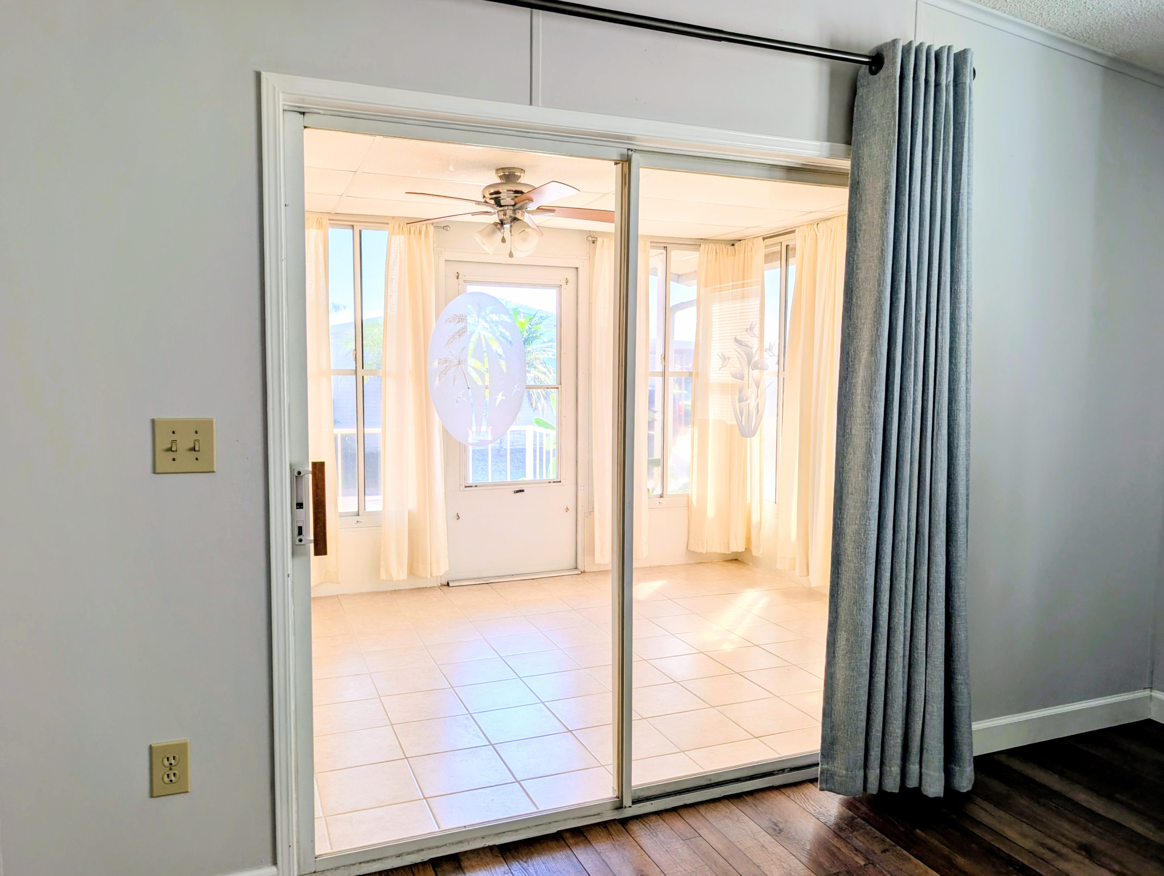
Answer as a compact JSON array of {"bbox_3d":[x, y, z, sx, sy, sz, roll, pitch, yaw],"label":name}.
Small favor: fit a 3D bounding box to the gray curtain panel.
[{"bbox_3d":[0.921,-0.022,2.309,0.420,2.120,0.175,-1,5,-20],"label":"gray curtain panel"}]

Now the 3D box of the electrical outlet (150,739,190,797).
[{"bbox_3d":[-0.934,0.751,1.837,0.079,0.124,0.008,-1,5,-20],"label":"electrical outlet"}]

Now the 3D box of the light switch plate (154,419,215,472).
[{"bbox_3d":[-0.883,0.018,1.795,0.125,0.124,0.015,-1,5,-20],"label":"light switch plate"}]

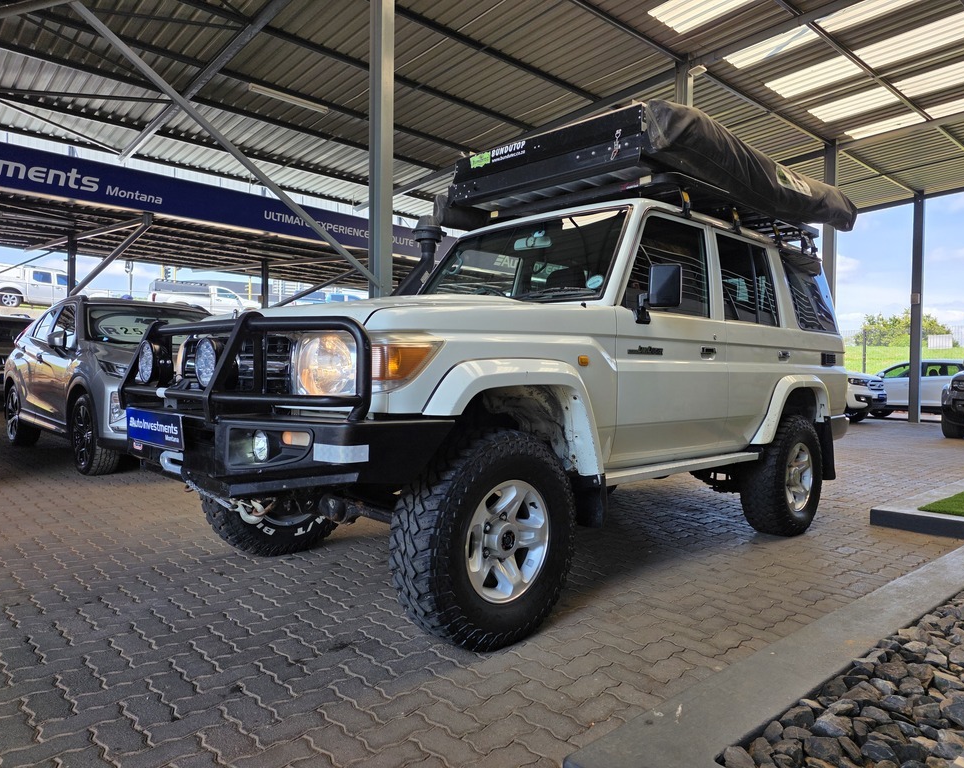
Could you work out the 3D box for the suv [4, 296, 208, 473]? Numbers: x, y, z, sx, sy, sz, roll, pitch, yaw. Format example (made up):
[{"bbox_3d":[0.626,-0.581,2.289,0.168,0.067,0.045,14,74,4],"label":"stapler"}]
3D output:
[{"bbox_3d":[-3.753,-0.090,7.426,4.405,1.685,1.805,2,1,45],"label":"suv"}]

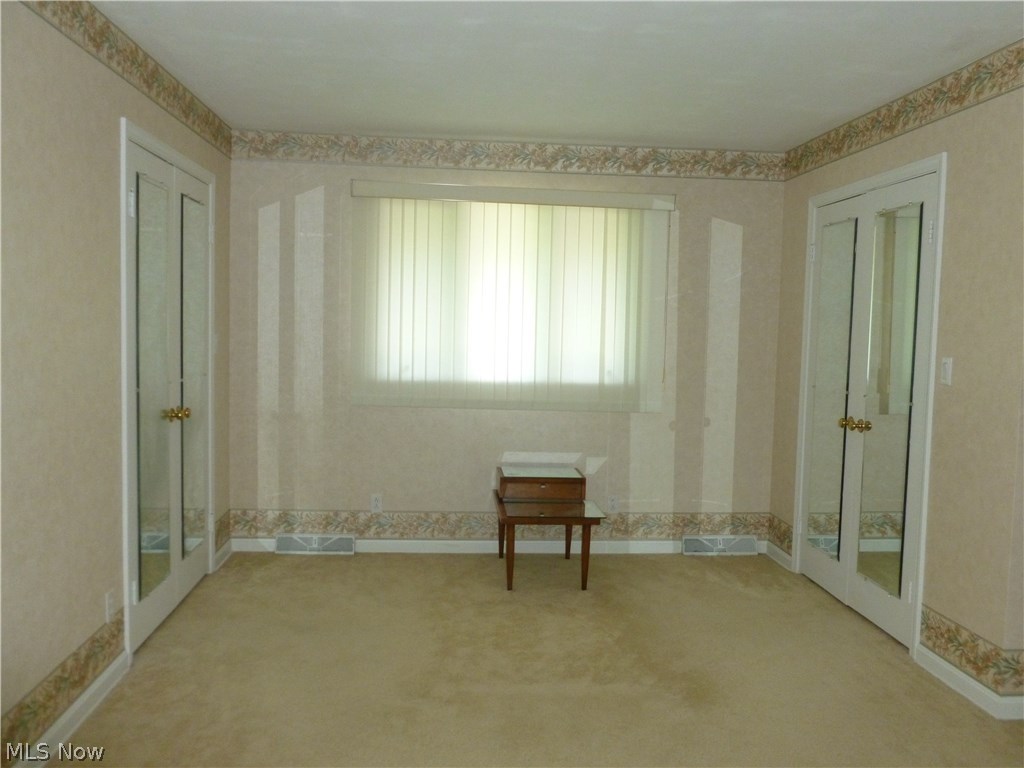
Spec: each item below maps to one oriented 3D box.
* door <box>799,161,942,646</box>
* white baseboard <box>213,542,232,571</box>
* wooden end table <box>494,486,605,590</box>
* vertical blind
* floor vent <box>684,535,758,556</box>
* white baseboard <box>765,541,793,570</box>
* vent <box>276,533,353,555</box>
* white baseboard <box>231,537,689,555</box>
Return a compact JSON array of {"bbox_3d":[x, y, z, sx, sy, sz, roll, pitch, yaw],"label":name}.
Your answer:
[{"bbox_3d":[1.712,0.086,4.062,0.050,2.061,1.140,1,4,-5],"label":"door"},{"bbox_3d":[-1.627,0.960,4.687,0.018,0.080,0.357,1,4,-5],"label":"white baseboard"},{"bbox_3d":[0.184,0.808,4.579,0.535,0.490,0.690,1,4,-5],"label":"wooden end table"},{"bbox_3d":[0.004,-0.493,4.849,1.875,1.295,0.095,1,4,-5],"label":"vertical blind"},{"bbox_3d":[1.278,0.990,5.090,0.465,0.108,0.050,1,4,-5],"label":"floor vent"},{"bbox_3d":[1.597,1.020,4.970,0.018,0.080,0.347,1,4,-5],"label":"white baseboard"},{"bbox_3d":[-1.157,0.944,4.880,0.458,0.108,0.050,1,4,-5],"label":"vent"},{"bbox_3d":[-0.299,0.973,4.970,2.714,0.080,0.020,1,4,-5],"label":"white baseboard"}]

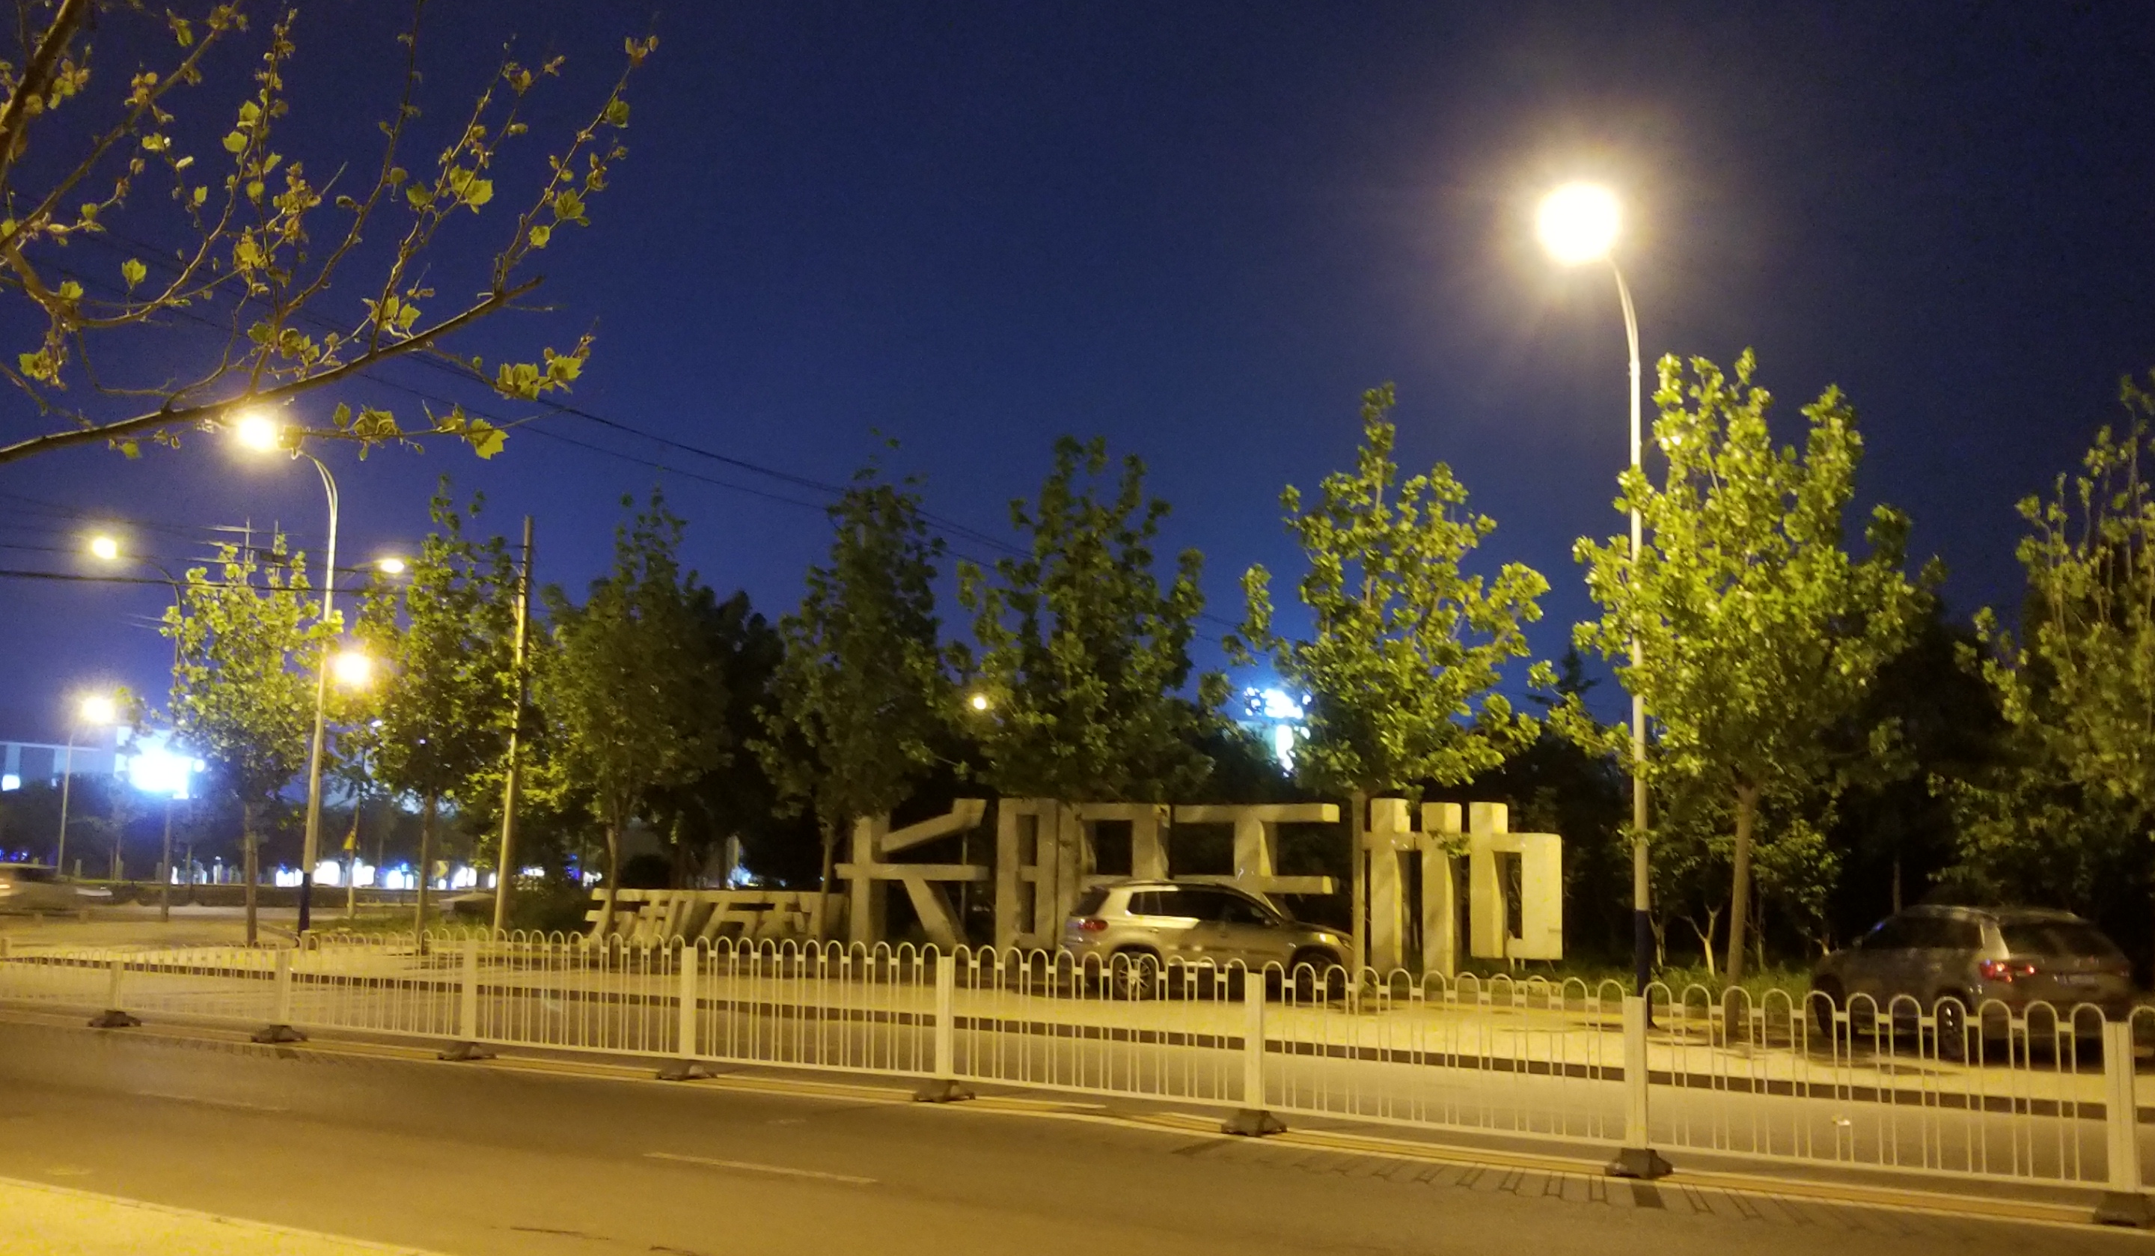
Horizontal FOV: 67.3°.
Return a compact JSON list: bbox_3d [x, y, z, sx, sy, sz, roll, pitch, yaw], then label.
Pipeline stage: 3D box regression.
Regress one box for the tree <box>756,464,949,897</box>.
[{"bbox_3d":[-3.638,1.381,25.901,3.088,8.374,2.934,2,-7,-8],"label":"tree"}]

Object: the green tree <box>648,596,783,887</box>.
[{"bbox_3d":[-7.858,2.862,34.924,3.172,7.508,3.013,2,-7,-12],"label":"green tree"}]

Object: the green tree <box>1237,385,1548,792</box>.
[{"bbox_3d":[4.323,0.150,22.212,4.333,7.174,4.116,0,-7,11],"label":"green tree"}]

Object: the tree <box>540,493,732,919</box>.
[{"bbox_3d":[-7.697,1.635,27.760,3.366,8.223,3.198,3,-7,-15],"label":"tree"}]

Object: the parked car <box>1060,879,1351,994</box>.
[{"bbox_3d":[1.910,4.608,24.218,4.480,1.680,1.810,2,-7,-10],"label":"parked car"}]

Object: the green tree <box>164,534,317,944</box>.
[{"bbox_3d":[-16.380,2.115,31.702,3.212,8.013,3.052,4,-7,-27],"label":"green tree"}]

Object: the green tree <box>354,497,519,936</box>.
[{"bbox_3d":[-11.816,1.577,29.728,2.983,8.715,2.834,4,-7,-21],"label":"green tree"}]

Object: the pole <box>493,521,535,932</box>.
[{"bbox_3d":[-10.843,1.894,30.966,0.300,8.255,0.300,1,-6,0],"label":"pole"}]

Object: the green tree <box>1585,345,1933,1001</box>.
[{"bbox_3d":[8.409,0.742,20.069,4.436,8.513,4.214,-2,-7,23],"label":"green tree"}]

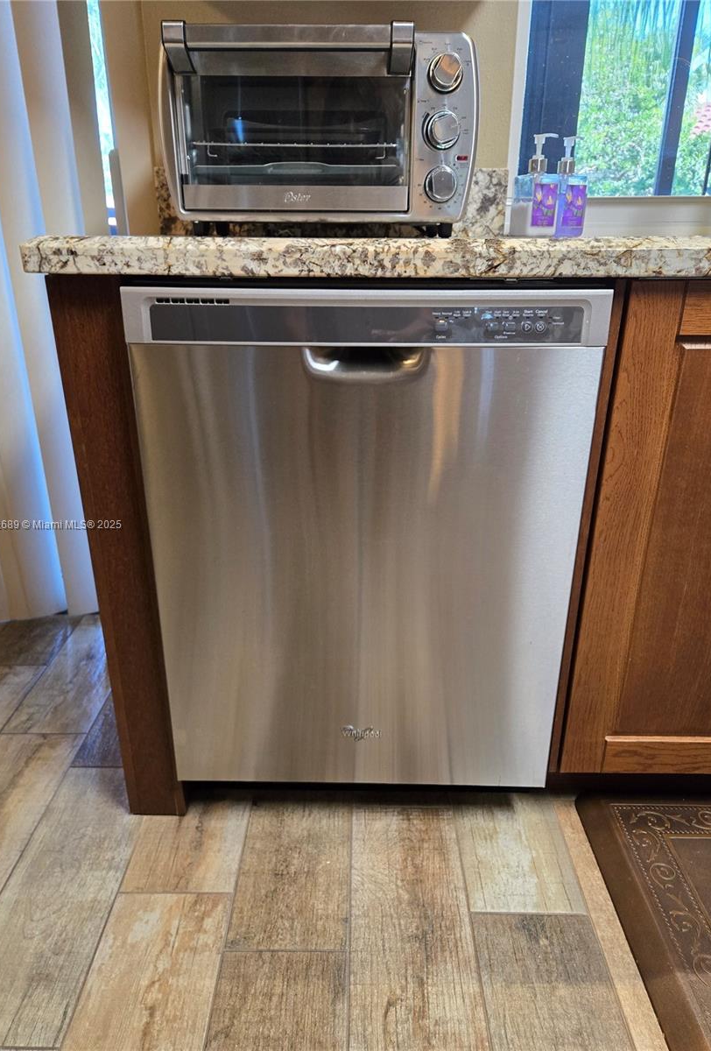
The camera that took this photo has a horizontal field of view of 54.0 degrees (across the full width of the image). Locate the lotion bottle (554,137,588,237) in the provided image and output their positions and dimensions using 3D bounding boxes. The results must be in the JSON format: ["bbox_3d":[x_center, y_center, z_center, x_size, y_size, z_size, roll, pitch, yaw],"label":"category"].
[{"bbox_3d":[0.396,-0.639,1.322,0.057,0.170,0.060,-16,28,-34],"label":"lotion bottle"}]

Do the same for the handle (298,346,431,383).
[{"bbox_3d":[0.013,-0.209,0.901,0.163,0.047,0.035,0,23,0],"label":"handle"}]

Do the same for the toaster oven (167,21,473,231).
[{"bbox_3d":[-0.045,-0.555,1.031,0.417,0.239,0.315,0,23,0],"label":"toaster oven"}]

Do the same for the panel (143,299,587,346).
[{"bbox_3d":[0.014,-0.254,0.875,0.549,0.054,0.015,0,23,0],"label":"panel"}]

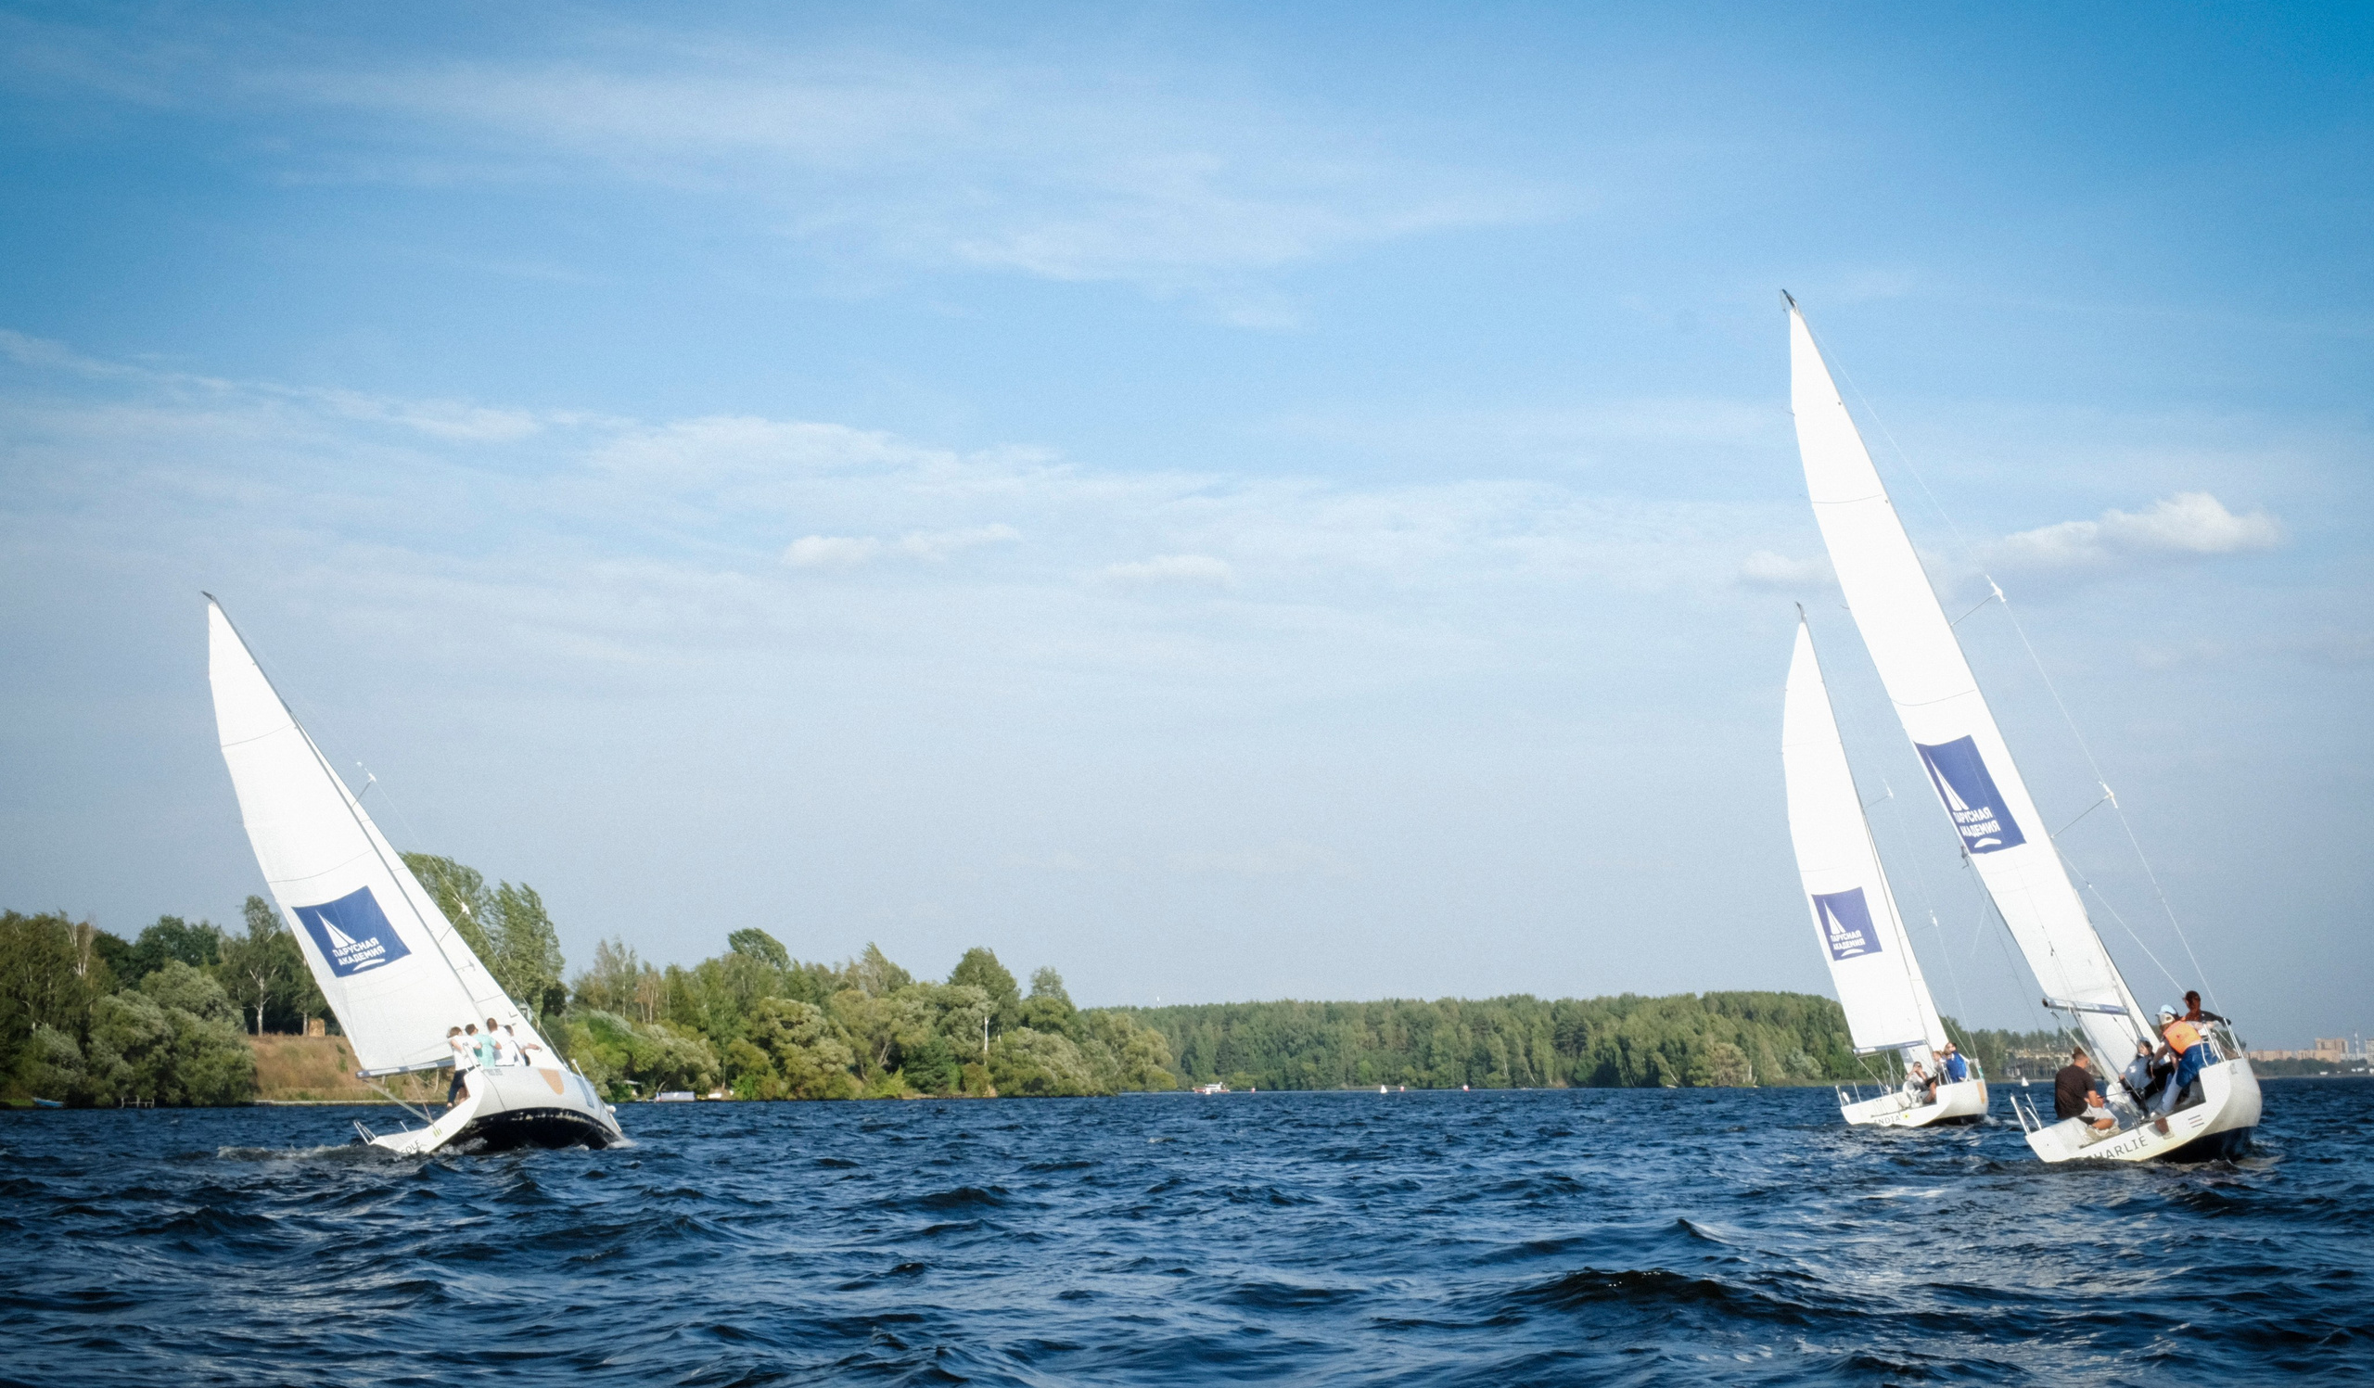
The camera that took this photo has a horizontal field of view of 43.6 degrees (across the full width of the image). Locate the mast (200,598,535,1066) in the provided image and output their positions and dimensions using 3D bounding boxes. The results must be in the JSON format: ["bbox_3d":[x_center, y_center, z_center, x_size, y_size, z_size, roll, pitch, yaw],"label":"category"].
[{"bbox_3d":[-16.140,2.504,52.687,0.750,10.500,3.900,-42,-15,22],"label":"mast"}]

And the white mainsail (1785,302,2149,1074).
[{"bbox_3d":[9.033,-0.657,38.005,0.750,10.500,3.900,-31,-18,30],"label":"white mainsail"}]

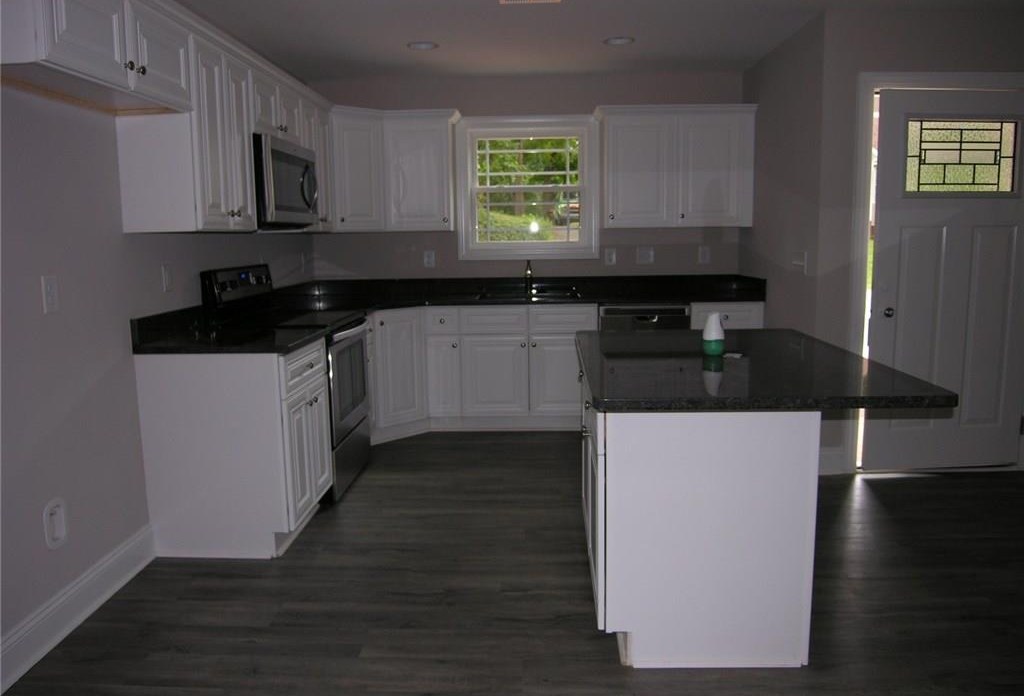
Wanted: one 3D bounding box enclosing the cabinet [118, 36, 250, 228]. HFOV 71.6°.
[{"bbox_3d":[-1.380,-0.877,3.050,0.325,0.755,0.595,0,9,2],"label":"cabinet"}]

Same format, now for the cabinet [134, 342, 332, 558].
[{"bbox_3d":[-1.213,0.407,3.237,0.609,0.878,0.585,0,9,2],"label":"cabinet"}]

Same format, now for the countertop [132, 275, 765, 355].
[{"bbox_3d":[0.062,-0.252,4.032,3.116,0.140,2.485,0,9,2],"label":"countertop"}]

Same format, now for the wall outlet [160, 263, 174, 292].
[{"bbox_3d":[-1.530,-0.312,3.172,0.010,0.118,0.073,0,9,2],"label":"wall outlet"}]

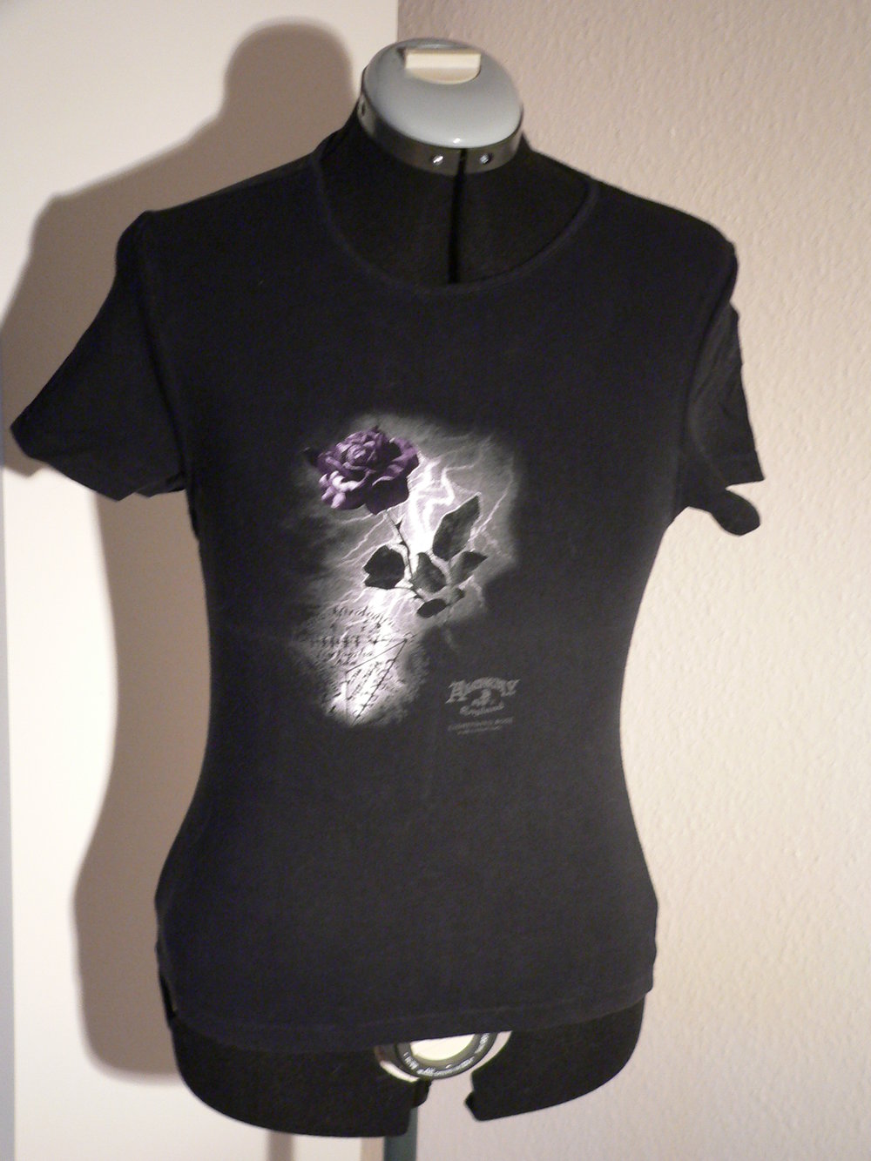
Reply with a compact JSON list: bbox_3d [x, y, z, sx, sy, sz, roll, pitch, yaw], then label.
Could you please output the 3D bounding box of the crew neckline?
[{"bbox_3d":[0.008,-0.238,1.333,0.190,0.097,0.140,-1,16,-11],"label":"crew neckline"}]

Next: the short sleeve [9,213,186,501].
[{"bbox_3d":[-0.217,-0.144,1.313,0.107,0.170,0.130,-1,16,-11],"label":"short sleeve"}]

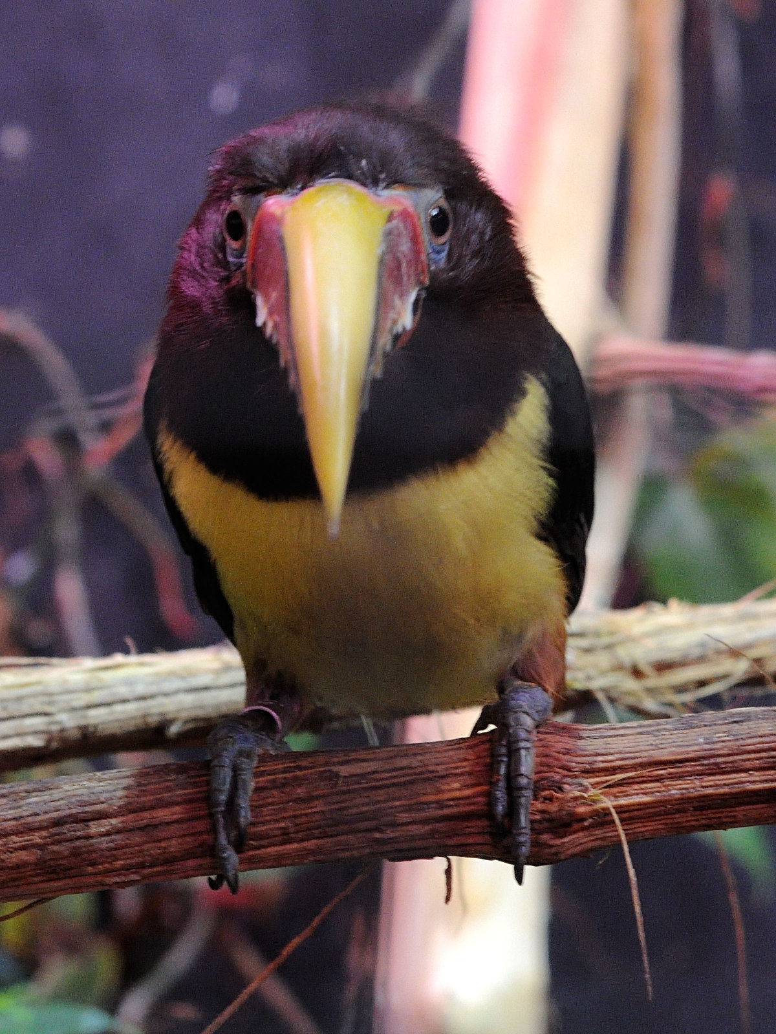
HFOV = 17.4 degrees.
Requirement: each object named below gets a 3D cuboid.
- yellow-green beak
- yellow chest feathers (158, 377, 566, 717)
[{"bbox_3d":[-0.009,-0.025,0.450,0.034,0.031,0.085,0,38,0],"label":"yellow-green beak"},{"bbox_3d":[-0.005,0.006,0.487,0.078,0.066,0.048,0,0,6],"label":"yellow chest feathers"}]

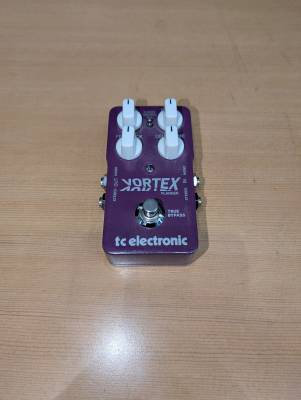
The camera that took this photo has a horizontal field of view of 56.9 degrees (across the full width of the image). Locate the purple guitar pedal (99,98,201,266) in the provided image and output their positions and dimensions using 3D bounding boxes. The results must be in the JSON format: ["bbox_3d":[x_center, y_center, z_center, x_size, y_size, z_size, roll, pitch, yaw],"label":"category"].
[{"bbox_3d":[0.000,-0.012,0.234,0.085,0.060,0.124,0,68,0],"label":"purple guitar pedal"}]

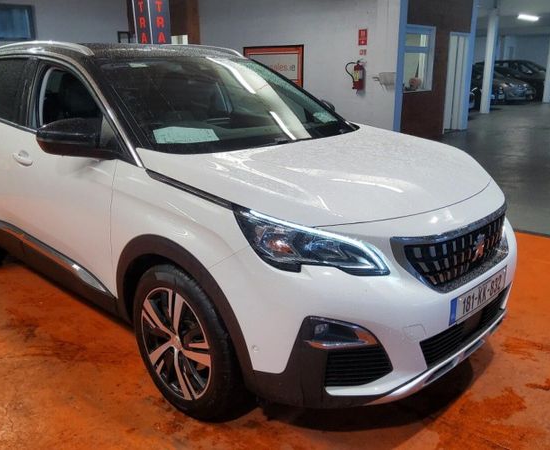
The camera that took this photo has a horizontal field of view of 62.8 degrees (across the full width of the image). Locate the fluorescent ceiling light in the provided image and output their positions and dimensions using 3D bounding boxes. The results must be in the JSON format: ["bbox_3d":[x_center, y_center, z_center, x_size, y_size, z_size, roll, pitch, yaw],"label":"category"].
[{"bbox_3d":[6.829,-5.563,12.142,1.600,0.100,0.200,-14,21,-42],"label":"fluorescent ceiling light"}]

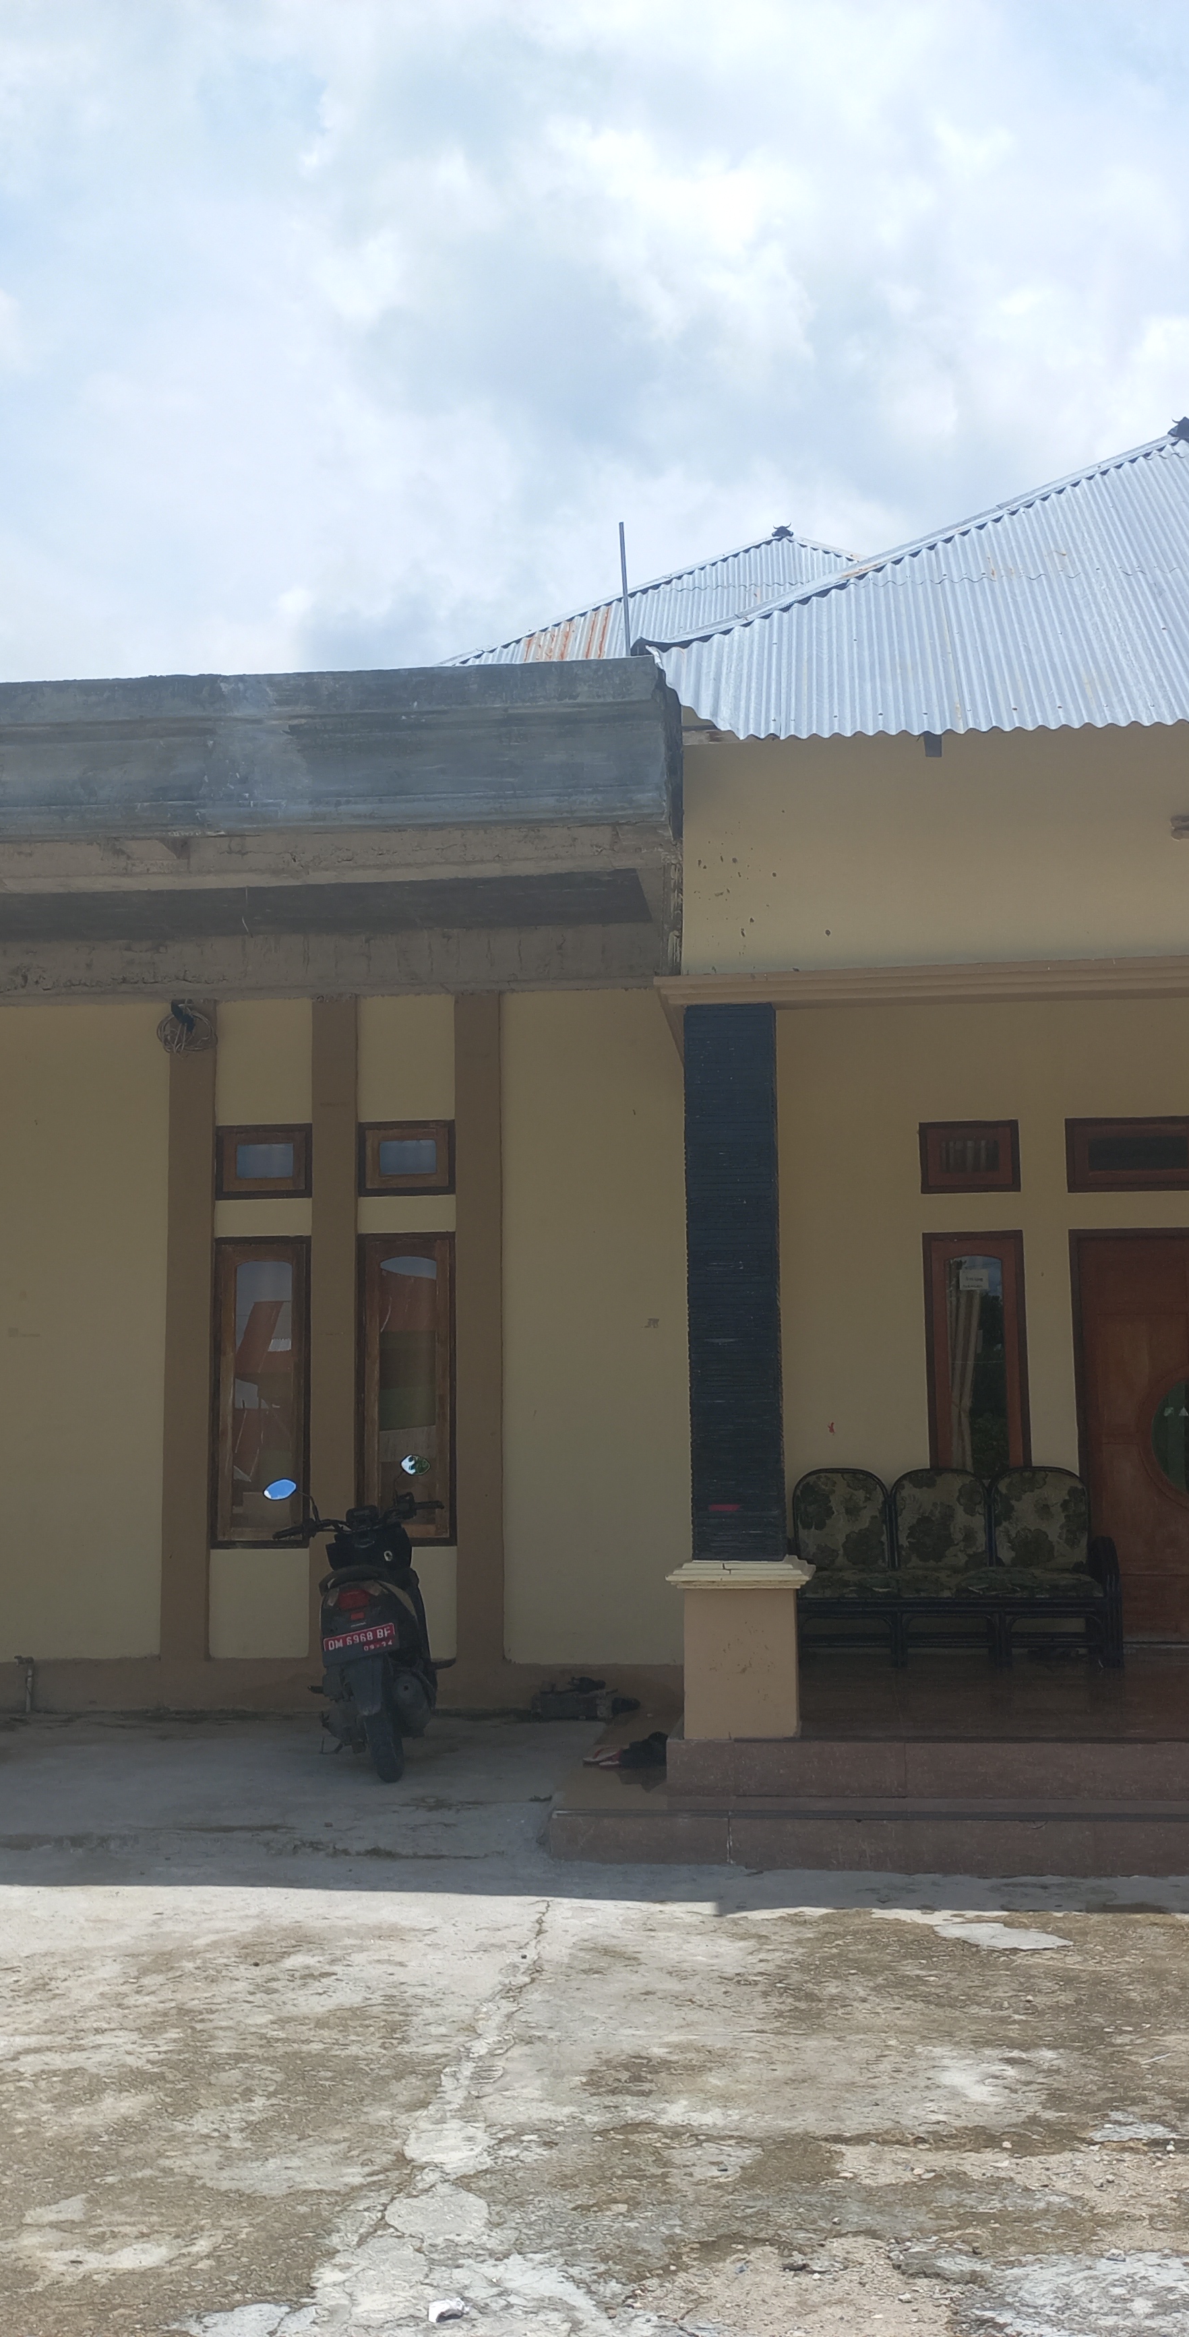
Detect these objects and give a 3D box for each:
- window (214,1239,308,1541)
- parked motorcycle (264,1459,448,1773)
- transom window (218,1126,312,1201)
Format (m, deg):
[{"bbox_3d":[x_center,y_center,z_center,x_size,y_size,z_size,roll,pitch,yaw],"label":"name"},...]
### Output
[{"bbox_3d":[-1.619,1.093,11.080,0.489,1.510,0.106,-1,-7,6],"label":"window"},{"bbox_3d":[-0.923,1.912,9.678,0.740,1.190,1.870,-1,-7,1],"label":"parked motorcycle"},{"bbox_3d":[-1.635,-0.026,11.219,0.488,0.369,0.106,-1,-7,6],"label":"transom window"}]

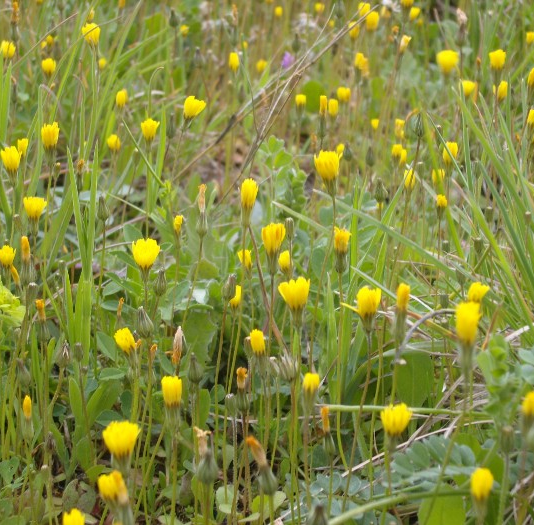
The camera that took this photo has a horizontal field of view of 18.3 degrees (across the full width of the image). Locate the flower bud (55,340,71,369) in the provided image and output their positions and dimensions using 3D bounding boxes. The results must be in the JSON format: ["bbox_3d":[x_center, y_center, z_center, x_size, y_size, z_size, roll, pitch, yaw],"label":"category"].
[{"bbox_3d":[-0.145,0.066,1.180,0.011,0.019,0.011,0,23,0],"label":"flower bud"}]

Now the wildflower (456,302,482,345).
[{"bbox_3d":[0.106,0.032,0.875,0.013,0.023,0.013,3,20,7],"label":"wildflower"}]

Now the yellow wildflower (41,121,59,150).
[{"bbox_3d":[-0.193,-0.113,1.480,0.016,0.024,0.016,0,23,0],"label":"yellow wildflower"}]

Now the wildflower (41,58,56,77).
[{"bbox_3d":[-0.210,-0.188,1.597,0.013,0.016,0.013,-3,20,-7],"label":"wildflower"}]

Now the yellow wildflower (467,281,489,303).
[{"bbox_3d":[0.144,0.021,1.133,0.011,0.013,0.011,32,18,7],"label":"yellow wildflower"}]

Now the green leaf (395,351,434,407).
[{"bbox_3d":[0.107,0.084,1.200,0.027,0.042,0.012,0,23,0],"label":"green leaf"}]

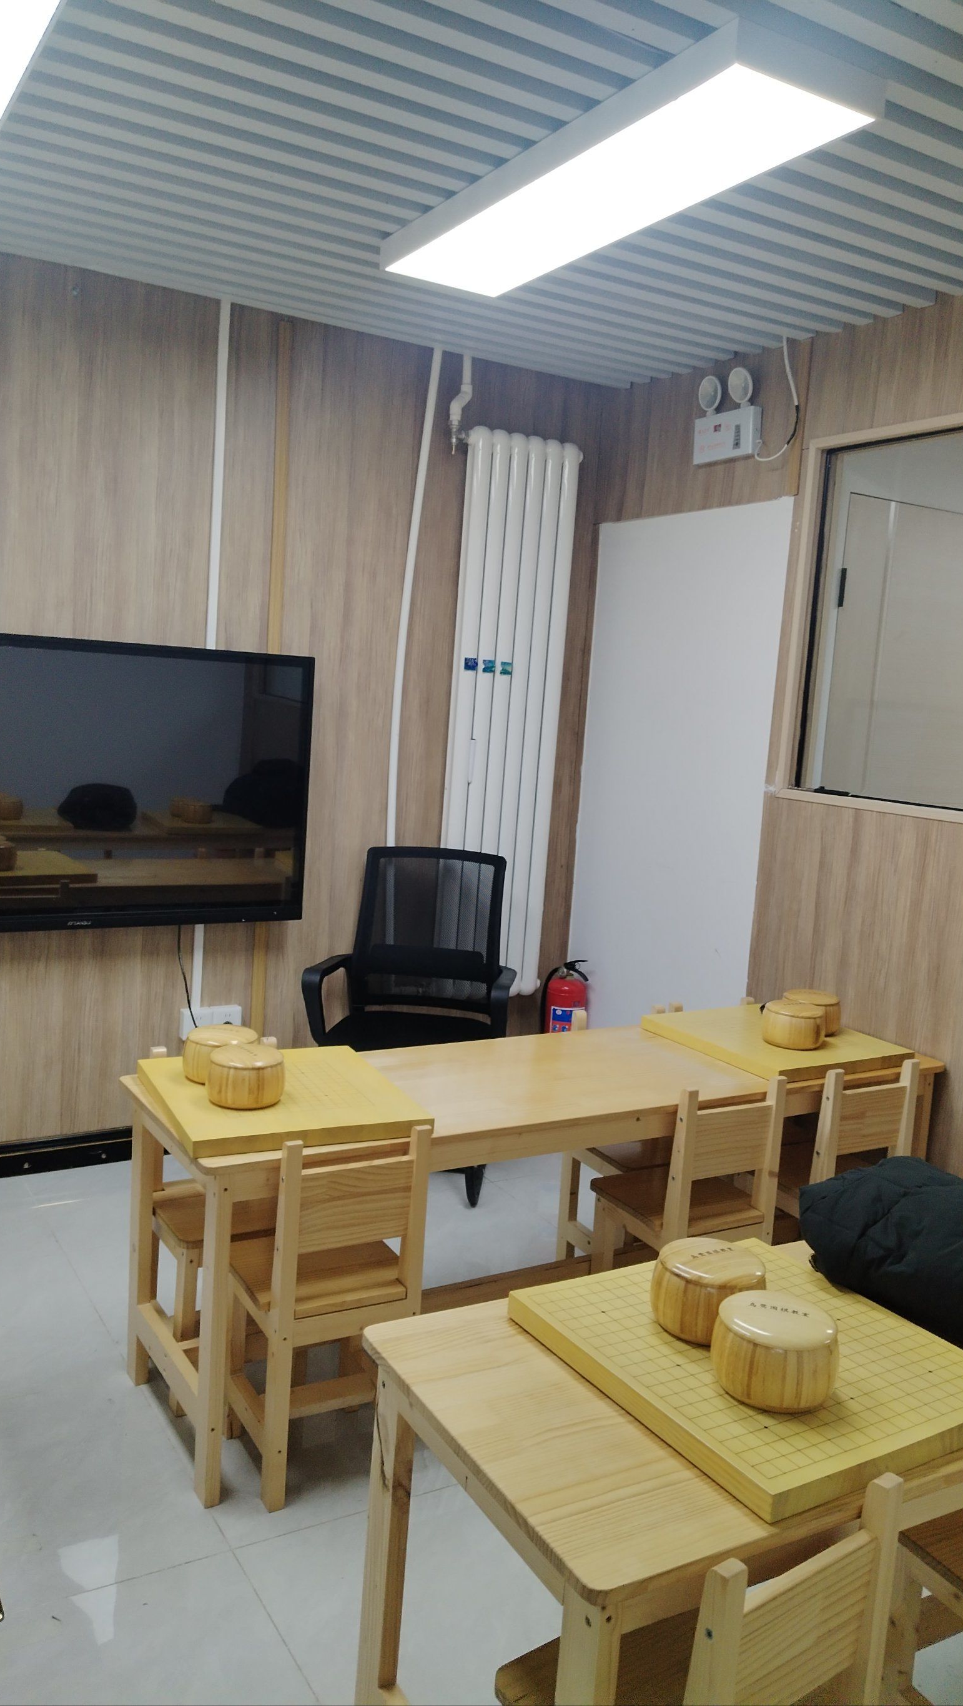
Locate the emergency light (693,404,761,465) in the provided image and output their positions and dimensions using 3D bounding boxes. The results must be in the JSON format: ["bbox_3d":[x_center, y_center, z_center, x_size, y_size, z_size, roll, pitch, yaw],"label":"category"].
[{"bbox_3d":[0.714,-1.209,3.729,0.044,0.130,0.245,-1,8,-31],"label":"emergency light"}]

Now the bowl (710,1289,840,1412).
[{"bbox_3d":[0.334,0.563,1.455,0.140,0.096,0.140,4,7,0],"label":"bowl"}]

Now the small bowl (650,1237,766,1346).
[{"bbox_3d":[0.284,0.545,1.605,0.143,0.094,0.143,4,7,0],"label":"small bowl"}]

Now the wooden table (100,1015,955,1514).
[{"bbox_3d":[0.170,0.772,2.801,1.802,0.611,0.540,-1,8,-31],"label":"wooden table"}]

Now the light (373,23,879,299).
[{"bbox_3d":[0.203,-1.258,2.437,0.300,0.060,1.200,0,8,-30],"label":"light"}]

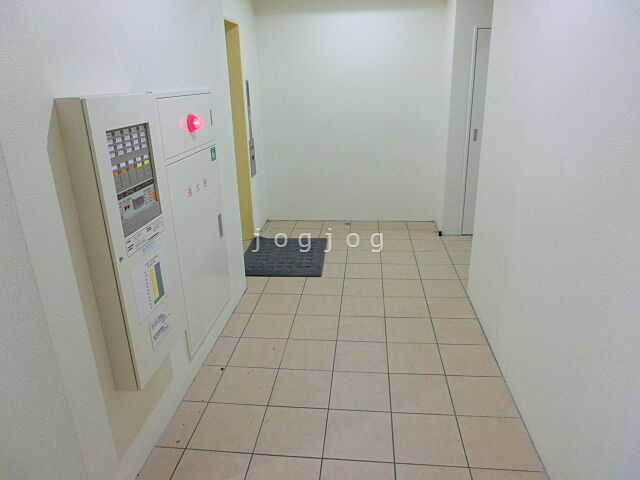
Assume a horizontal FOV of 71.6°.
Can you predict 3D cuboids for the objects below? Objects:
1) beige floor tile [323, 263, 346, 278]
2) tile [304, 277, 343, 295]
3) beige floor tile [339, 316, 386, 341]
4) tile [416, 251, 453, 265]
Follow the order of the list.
[{"bbox_3d":[0.062,0.260,3.758,0.300,0.010,0.300,1,20,6],"label":"beige floor tile"},{"bbox_3d":[0.033,0.366,3.457,0.299,0.010,0.299,0,20,6],"label":"tile"},{"bbox_3d":[0.268,0.568,2.839,0.297,0.010,0.297,0,20,6],"label":"beige floor tile"},{"bbox_3d":[0.989,0.161,3.897,0.298,0.010,0.298,0,20,6],"label":"tile"}]

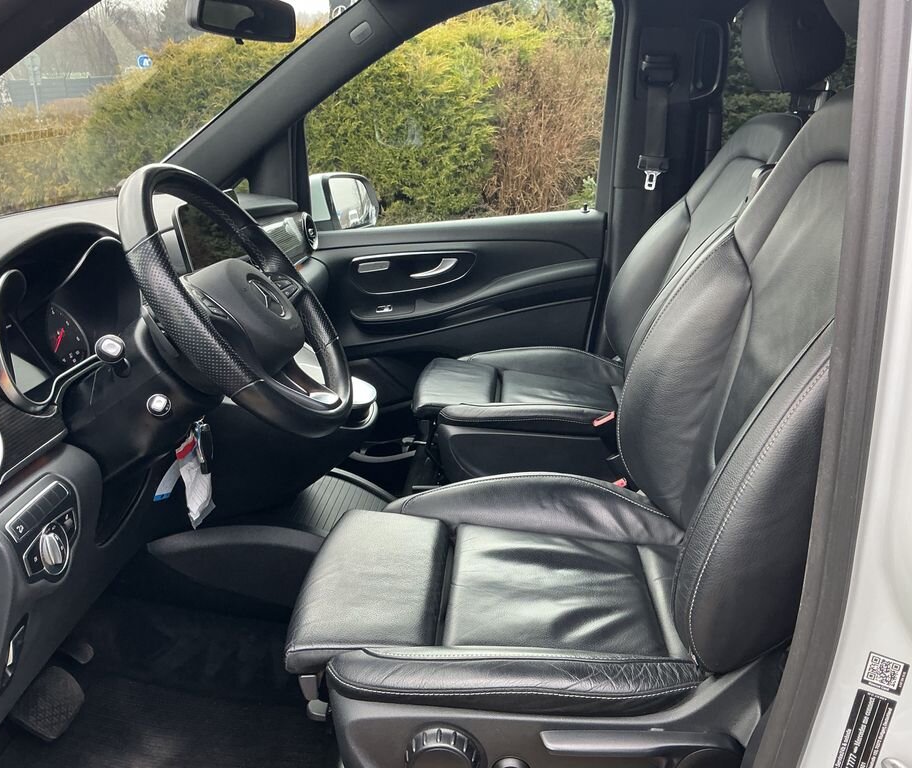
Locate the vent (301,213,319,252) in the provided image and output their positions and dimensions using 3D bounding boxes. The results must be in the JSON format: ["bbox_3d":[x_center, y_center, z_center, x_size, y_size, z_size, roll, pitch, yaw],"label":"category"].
[{"bbox_3d":[-0.365,-0.368,2.092,0.025,0.094,0.094,-11,16,12],"label":"vent"}]

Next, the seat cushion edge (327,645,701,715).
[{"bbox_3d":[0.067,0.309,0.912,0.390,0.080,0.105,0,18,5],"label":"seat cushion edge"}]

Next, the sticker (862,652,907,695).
[{"bbox_3d":[0.336,0.225,0.670,0.028,0.029,0.002,15,20,23],"label":"sticker"}]

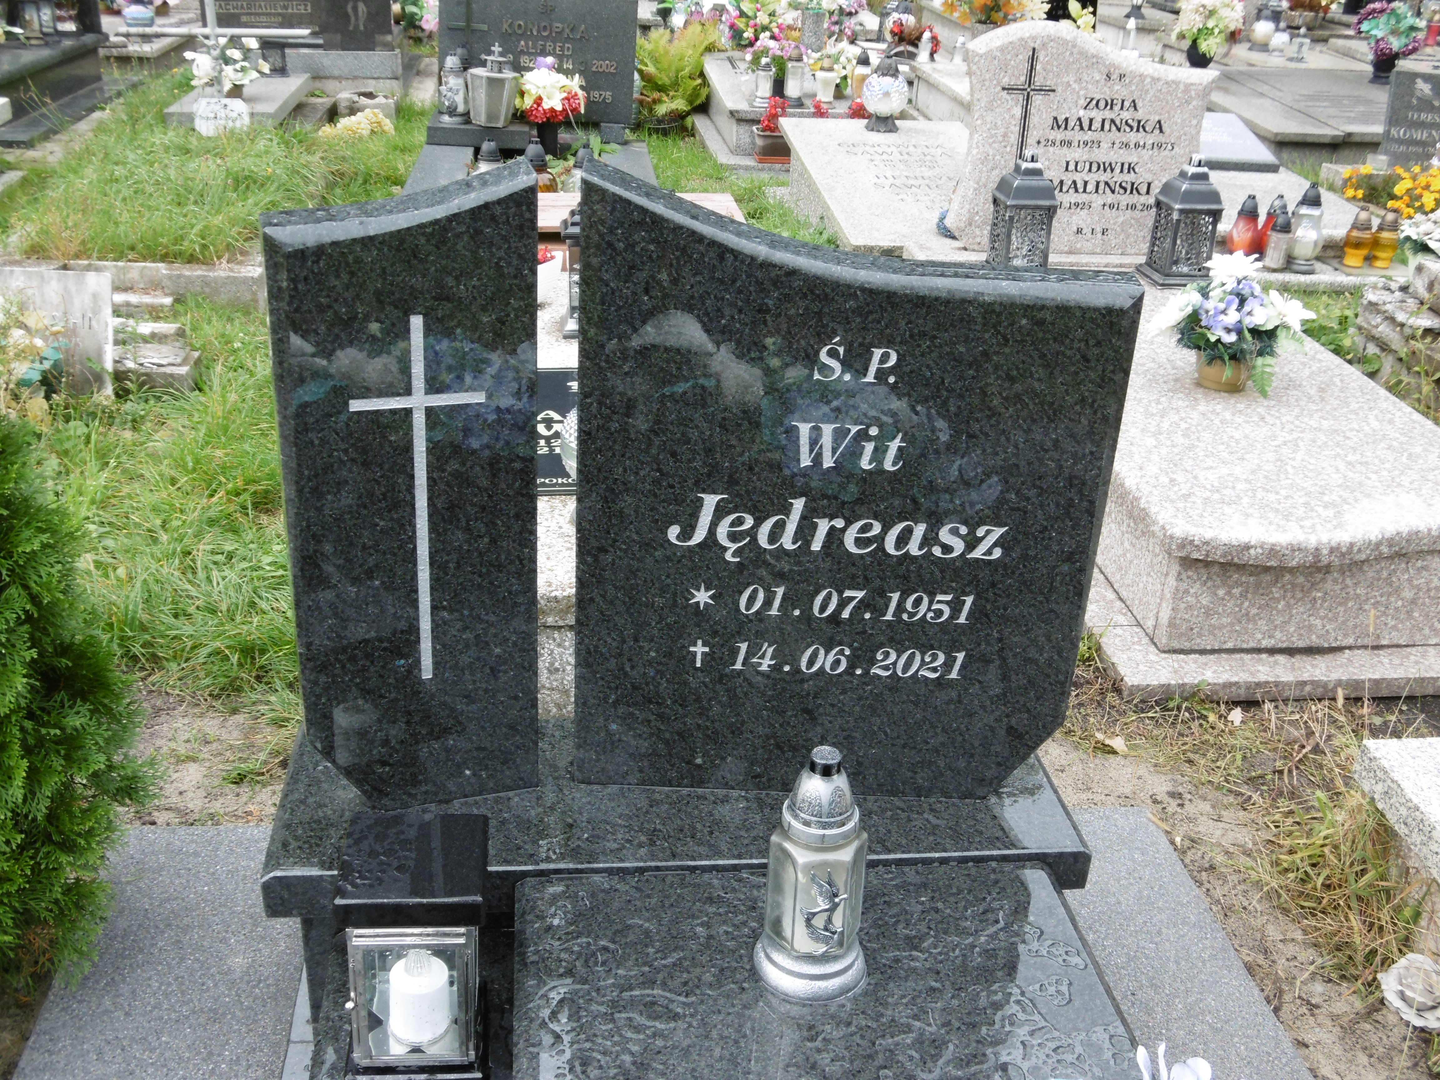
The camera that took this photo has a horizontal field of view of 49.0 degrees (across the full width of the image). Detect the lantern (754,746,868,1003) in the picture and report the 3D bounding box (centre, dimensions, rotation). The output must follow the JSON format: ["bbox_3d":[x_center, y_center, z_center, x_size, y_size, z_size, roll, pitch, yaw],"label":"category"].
[{"bbox_3d":[0.106,0.347,1.708,0.128,0.281,0.128,3,25,0],"label":"lantern"}]

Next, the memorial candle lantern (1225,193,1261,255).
[{"bbox_3d":[1.746,-1.048,5.224,0.108,0.194,0.108,0,27,-7],"label":"memorial candle lantern"}]

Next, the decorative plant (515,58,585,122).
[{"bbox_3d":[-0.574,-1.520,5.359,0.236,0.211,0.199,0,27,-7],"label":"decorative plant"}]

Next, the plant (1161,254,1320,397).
[{"bbox_3d":[1.150,-0.481,3.510,0.330,0.290,0.280,0,25,-7],"label":"plant"}]

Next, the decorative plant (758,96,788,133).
[{"bbox_3d":[0.203,-1.636,6.074,0.117,0.147,0.110,0,27,-7],"label":"decorative plant"}]

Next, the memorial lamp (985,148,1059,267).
[{"bbox_3d":[0.824,-0.878,4.253,0.180,0.345,0.180,0,25,-7],"label":"memorial lamp"}]

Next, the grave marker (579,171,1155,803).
[{"bbox_3d":[0.146,-0.048,1.915,0.625,0.783,0.090,3,25,-1],"label":"grave marker"}]

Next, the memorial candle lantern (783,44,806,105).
[{"bbox_3d":[0.328,-1.992,6.755,0.090,0.238,0.090,0,25,-7],"label":"memorial candle lantern"}]

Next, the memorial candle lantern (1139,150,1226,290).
[{"bbox_3d":[1.277,-0.877,4.300,0.180,0.345,0.180,0,25,-7],"label":"memorial candle lantern"}]

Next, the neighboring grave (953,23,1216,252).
[{"bbox_3d":[0.970,-1.079,4.276,0.695,0.597,0.090,0,27,-7],"label":"neighboring grave"}]

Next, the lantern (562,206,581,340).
[{"bbox_3d":[-0.243,-0.587,3.192,0.142,0.330,0.142,0,27,-7],"label":"lantern"}]

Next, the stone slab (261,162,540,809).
[{"bbox_3d":[-0.348,-0.037,1.780,0.277,0.768,0.073,-6,28,-19],"label":"stone slab"}]

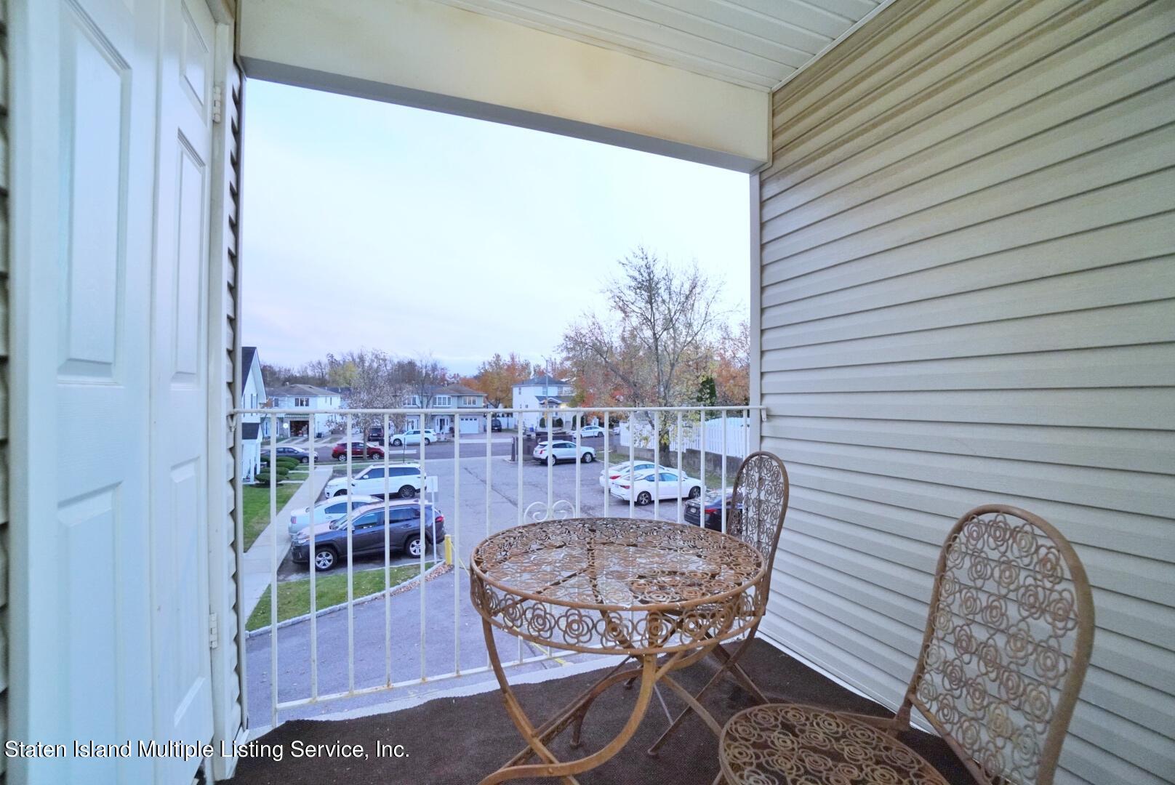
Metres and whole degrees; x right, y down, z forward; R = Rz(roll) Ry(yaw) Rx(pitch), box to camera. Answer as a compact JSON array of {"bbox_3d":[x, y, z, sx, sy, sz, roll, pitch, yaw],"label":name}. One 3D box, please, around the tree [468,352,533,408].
[{"bbox_3d":[-15.000,-0.560,84.009,10.800,12.500,9.500,0,-1,0],"label":"tree"}]

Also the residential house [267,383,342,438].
[{"bbox_3d":[-38.200,2.239,65.282,7.800,6.750,10.000,0,-1,-11],"label":"residential house"}]

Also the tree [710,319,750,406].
[{"bbox_3d":[13.600,-0.877,45.010,6.000,11.600,6.000,0,-1,0],"label":"tree"}]

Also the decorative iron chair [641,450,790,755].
[{"bbox_3d":[0.415,0.661,1.704,0.480,0.910,0.400,0,-1,-7],"label":"decorative iron chair"}]

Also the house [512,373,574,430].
[{"bbox_3d":[-6.800,1.266,73.491,6.800,8.350,9.200,0,-1,-28],"label":"house"}]

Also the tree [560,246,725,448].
[{"bbox_3d":[3.700,-2.440,33.024,10.800,14.500,9.500,0,-1,0],"label":"tree"}]

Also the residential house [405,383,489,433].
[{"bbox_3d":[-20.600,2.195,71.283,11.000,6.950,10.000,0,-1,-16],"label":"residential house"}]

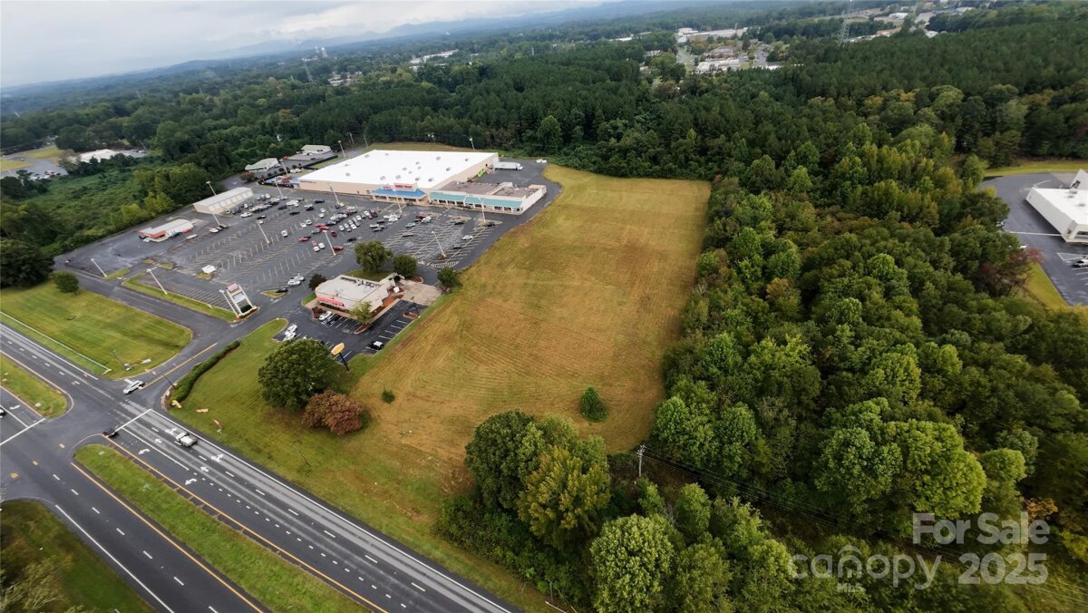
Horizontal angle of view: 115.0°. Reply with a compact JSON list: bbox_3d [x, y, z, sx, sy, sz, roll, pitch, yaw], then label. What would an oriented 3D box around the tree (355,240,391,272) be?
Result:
[{"bbox_3d":[-77.900,-22.400,159.500,15.600,15.200,15.600,-3,38,3],"label":"tree"}]

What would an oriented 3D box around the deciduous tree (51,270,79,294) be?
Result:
[{"bbox_3d":[-229.800,-10.900,166.700,8.800,9.300,8.800,-3,38,3],"label":"deciduous tree"}]

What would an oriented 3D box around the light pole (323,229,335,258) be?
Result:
[{"bbox_3d":[-109.430,-32.280,176.900,2.000,12.600,1.200,11,41,20],"label":"light pole"}]

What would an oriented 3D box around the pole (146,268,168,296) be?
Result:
[{"bbox_3d":[-177.130,-10.960,158.580,2.000,12.000,1.200,11,41,20],"label":"pole"}]

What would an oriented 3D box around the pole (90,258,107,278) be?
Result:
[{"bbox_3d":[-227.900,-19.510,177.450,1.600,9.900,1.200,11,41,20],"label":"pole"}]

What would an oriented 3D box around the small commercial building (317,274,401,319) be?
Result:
[{"bbox_3d":[-79.150,-7.220,147.480,25.000,6.200,20.000,11,41,20],"label":"small commercial building"}]

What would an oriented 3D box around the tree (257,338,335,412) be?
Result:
[{"bbox_3d":[-69.600,20.400,99.500,18.800,20.300,18.800,-3,38,3],"label":"tree"}]

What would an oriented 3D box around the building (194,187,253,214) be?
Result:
[{"bbox_3d":[-232.830,-77.410,253.330,17.000,6.300,32.000,8,40,16],"label":"building"}]

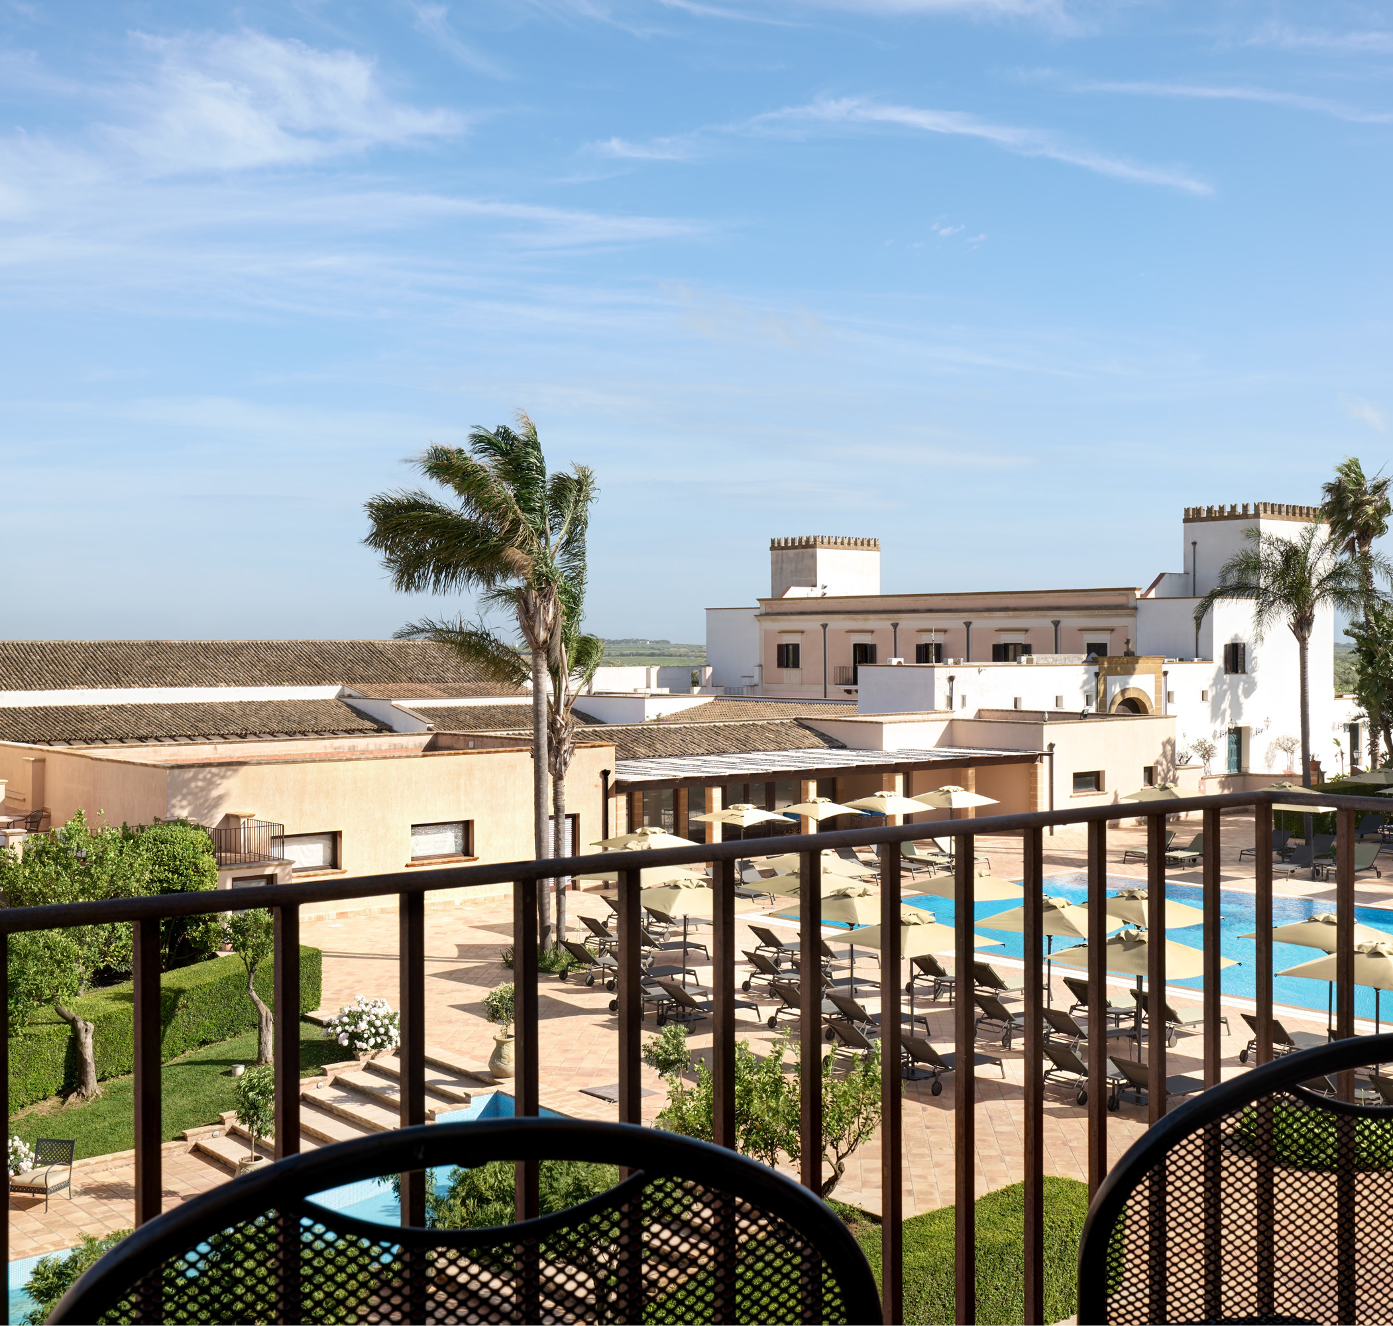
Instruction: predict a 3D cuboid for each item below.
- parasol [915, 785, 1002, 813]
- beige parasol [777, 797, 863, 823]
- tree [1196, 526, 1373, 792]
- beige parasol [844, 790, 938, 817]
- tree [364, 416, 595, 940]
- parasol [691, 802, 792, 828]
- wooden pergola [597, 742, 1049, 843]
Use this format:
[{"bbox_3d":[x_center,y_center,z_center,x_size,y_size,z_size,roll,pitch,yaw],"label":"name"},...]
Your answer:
[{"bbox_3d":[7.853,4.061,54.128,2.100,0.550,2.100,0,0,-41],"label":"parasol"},{"bbox_3d":[3.491,4.088,49.608,2.100,0.550,2.100,0,0,-41],"label":"beige parasol"},{"bbox_3d":[19.601,0.795,58.300,6.200,10.700,5.900,0,0,0],"label":"tree"},{"bbox_3d":[5.669,4.988,51.800,2.050,2.480,2.050,-1,0,-45],"label":"beige parasol"},{"bbox_3d":[-4.868,0.384,39.700,5.200,11.800,4.400,0,0,0],"label":"tree"},{"bbox_3d":[1.261,4.098,47.840,2.100,0.550,2.100,0,0,-41],"label":"parasol"},{"bbox_3d":[3.824,4.640,57.712,20.400,3.150,4.400,0,0,-42],"label":"wooden pergola"}]

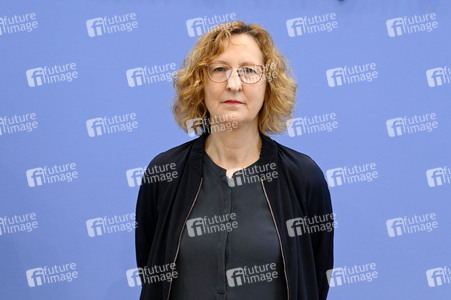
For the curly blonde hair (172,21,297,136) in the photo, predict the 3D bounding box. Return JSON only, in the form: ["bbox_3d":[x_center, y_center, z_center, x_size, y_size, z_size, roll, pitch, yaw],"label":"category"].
[{"bbox_3d":[0.020,-0.161,1.410,0.270,0.257,0.235,1,0,4],"label":"curly blonde hair"}]

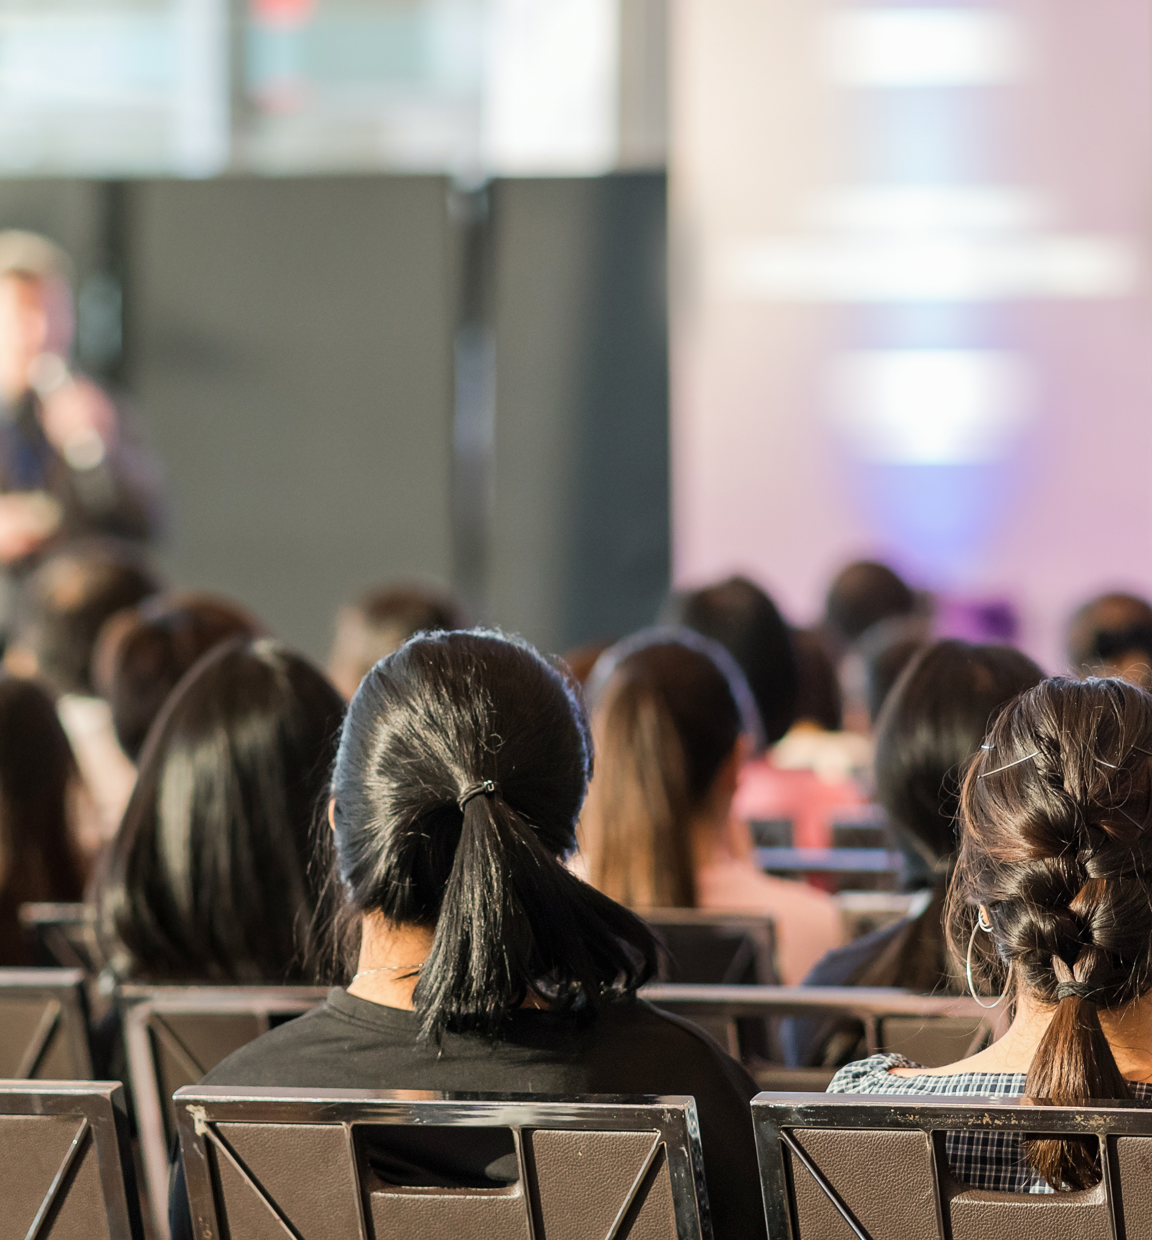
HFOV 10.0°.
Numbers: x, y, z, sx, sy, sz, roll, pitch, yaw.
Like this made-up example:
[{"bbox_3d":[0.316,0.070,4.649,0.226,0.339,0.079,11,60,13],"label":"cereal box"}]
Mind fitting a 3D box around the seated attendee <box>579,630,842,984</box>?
[{"bbox_3d":[0.175,0.618,7.500,0.450,1.220,0.730,0,1,14],"label":"seated attendee"}]

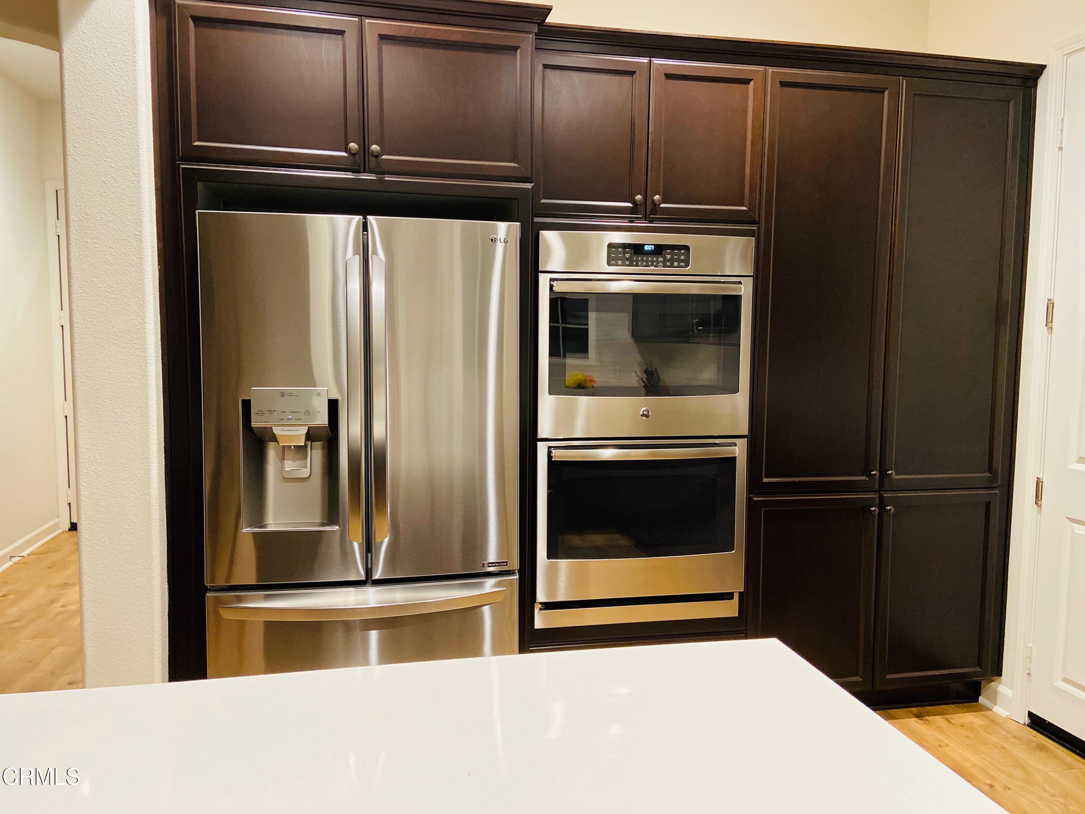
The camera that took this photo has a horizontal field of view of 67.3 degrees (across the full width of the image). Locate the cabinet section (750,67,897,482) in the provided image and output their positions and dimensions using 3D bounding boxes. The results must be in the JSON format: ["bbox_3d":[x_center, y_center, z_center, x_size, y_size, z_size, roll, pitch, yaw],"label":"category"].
[{"bbox_3d":[1.011,-0.431,2.933,0.506,1.489,0.025,0,5,-10],"label":"cabinet section"}]

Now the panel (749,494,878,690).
[{"bbox_3d":[0.995,0.694,3.026,0.506,0.752,0.025,0,5,-10],"label":"panel"}]

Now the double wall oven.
[{"bbox_3d":[0.308,0.070,3.070,0.756,1.358,0.650,0,5,-10],"label":"double wall oven"}]

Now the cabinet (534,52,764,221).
[{"bbox_3d":[0.308,-0.929,3.046,0.817,0.534,0.580,0,5,-10],"label":"cabinet"}]

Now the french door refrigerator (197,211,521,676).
[{"bbox_3d":[-0.585,0.303,2.778,0.906,1.770,0.895,0,5,-10],"label":"french door refrigerator"}]

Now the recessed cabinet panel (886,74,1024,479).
[{"bbox_3d":[1.493,-0.430,3.006,0.491,1.468,0.060,0,5,-11],"label":"recessed cabinet panel"}]

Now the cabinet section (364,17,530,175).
[{"bbox_3d":[-0.283,-0.942,2.522,0.514,0.447,0.025,0,5,-10],"label":"cabinet section"}]

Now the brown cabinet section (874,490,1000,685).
[{"bbox_3d":[1.498,0.693,3.117,0.491,0.752,0.025,0,5,-10],"label":"brown cabinet section"}]

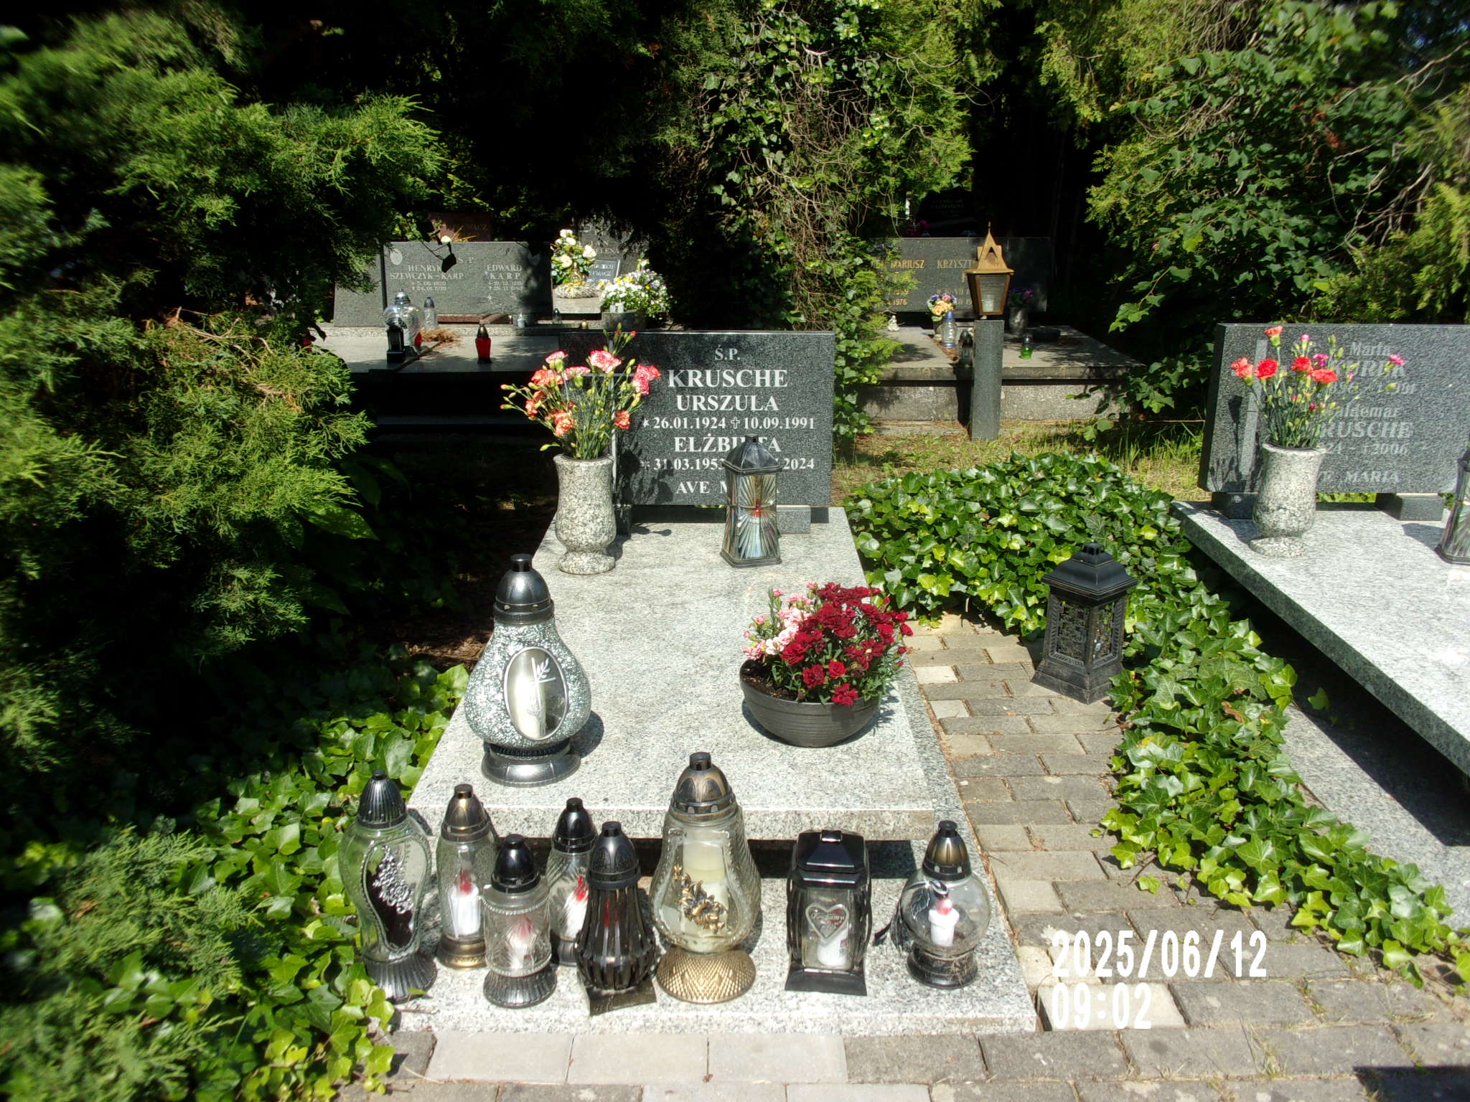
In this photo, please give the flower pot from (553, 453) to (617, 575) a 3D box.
[{"bbox_3d":[-0.352,-0.089,2.804,0.145,0.258,0.145,0,17,0],"label":"flower pot"}]

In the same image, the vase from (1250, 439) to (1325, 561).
[{"bbox_3d":[1.338,-0.125,2.882,0.145,0.258,0.145,0,17,0],"label":"vase"}]

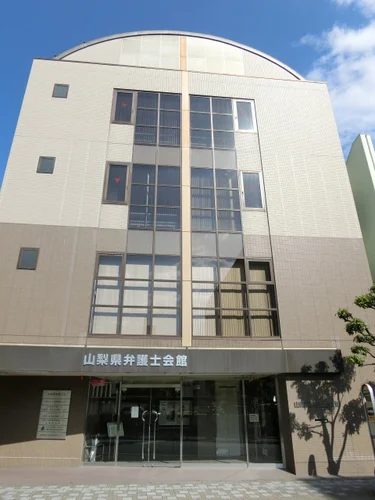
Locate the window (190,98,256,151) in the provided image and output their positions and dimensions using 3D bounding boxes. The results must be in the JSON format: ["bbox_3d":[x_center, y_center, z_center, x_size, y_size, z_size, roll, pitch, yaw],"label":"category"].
[{"bbox_3d":[1.426,-5.098,14.385,2.731,2.720,0.150,2,-24,-5],"label":"window"}]

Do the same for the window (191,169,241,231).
[{"bbox_3d":[1.020,-1.873,13.359,1.854,2.739,0.140,2,-25,-5],"label":"window"}]

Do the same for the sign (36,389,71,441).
[{"bbox_3d":[-4.109,5.051,11.103,0.910,1.356,0.050,-2,-24,3],"label":"sign"}]

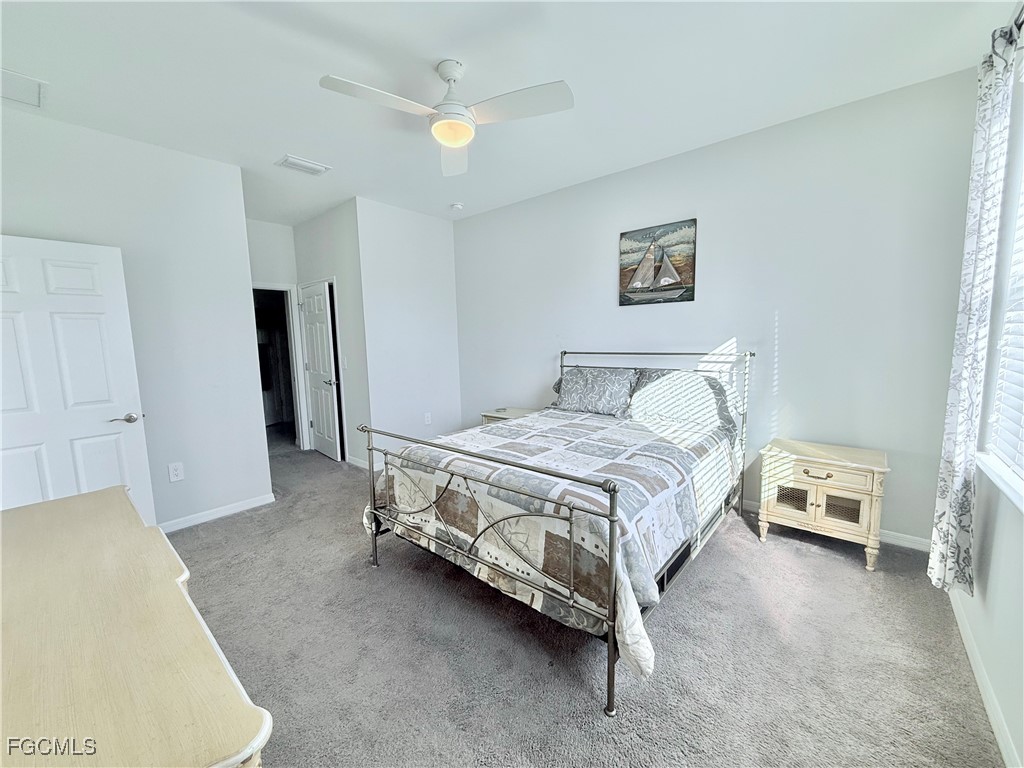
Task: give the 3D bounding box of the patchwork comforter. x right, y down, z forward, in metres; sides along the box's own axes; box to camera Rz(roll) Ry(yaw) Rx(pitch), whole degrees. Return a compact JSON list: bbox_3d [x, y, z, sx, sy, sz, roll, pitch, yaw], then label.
[{"bbox_3d":[0.395,0.612,2.769,1.848,0.518,1.988,4,9,40],"label":"patchwork comforter"}]

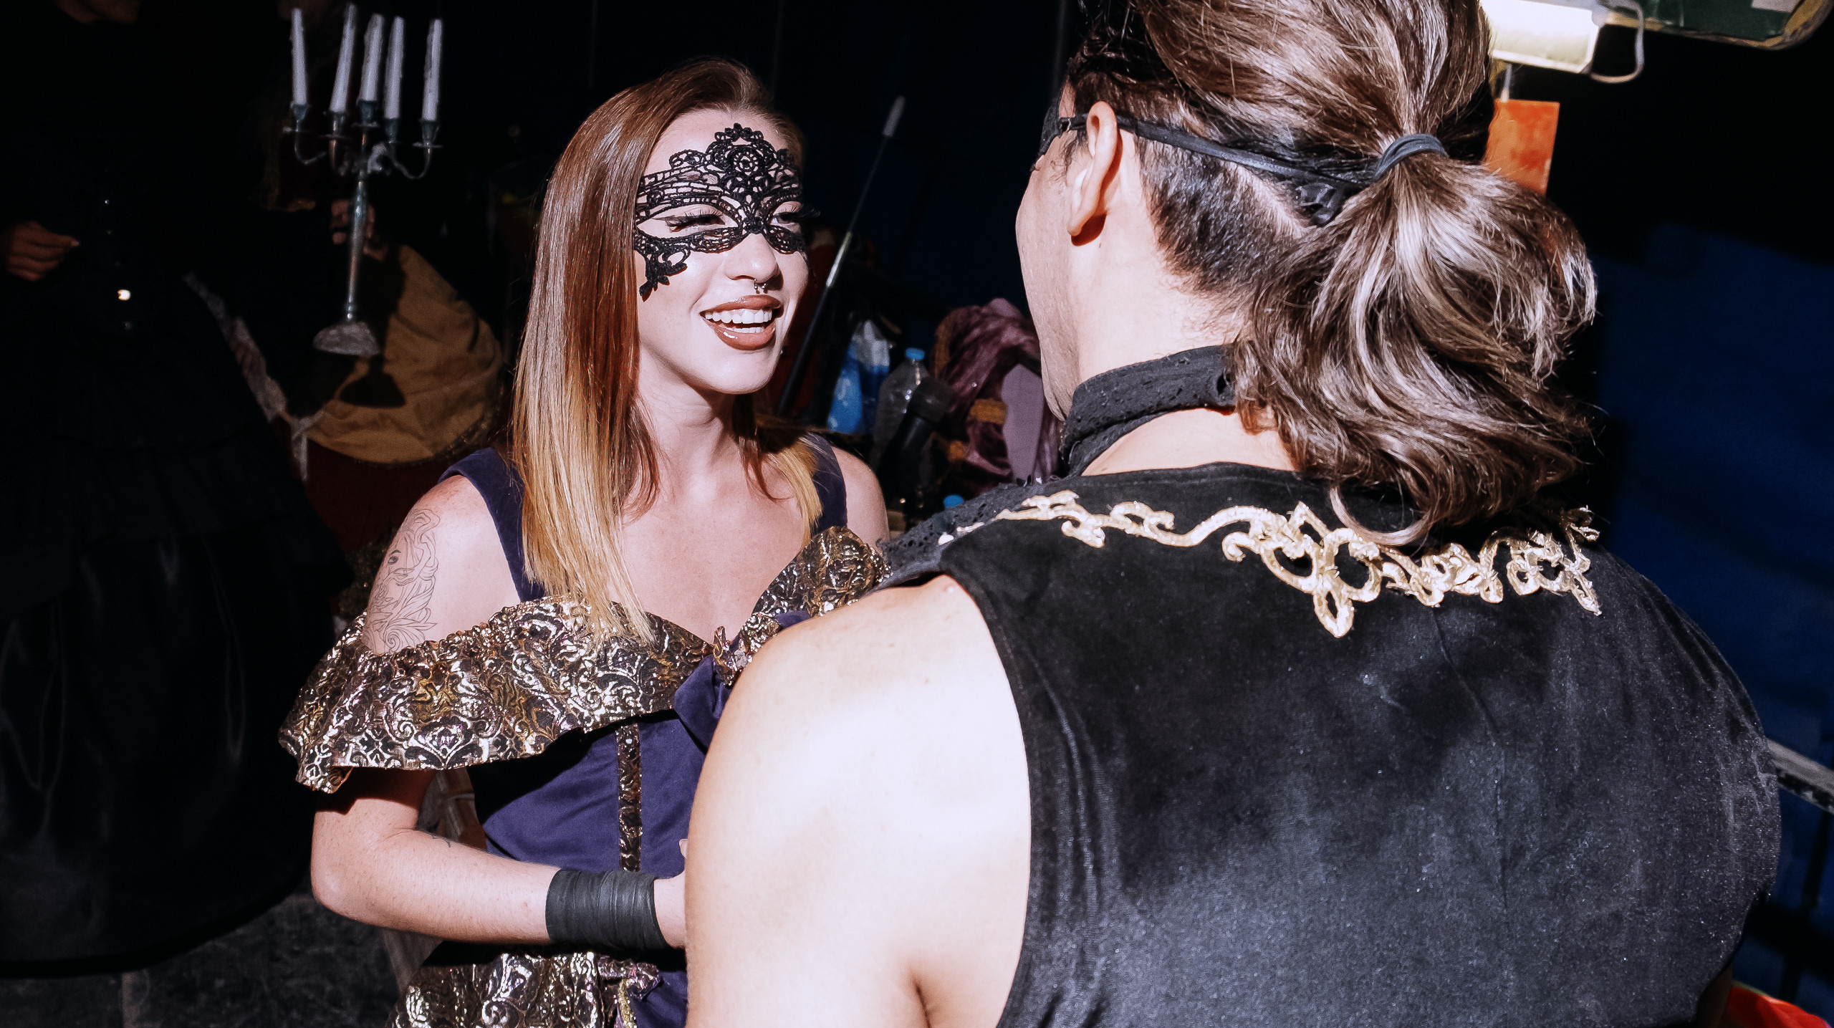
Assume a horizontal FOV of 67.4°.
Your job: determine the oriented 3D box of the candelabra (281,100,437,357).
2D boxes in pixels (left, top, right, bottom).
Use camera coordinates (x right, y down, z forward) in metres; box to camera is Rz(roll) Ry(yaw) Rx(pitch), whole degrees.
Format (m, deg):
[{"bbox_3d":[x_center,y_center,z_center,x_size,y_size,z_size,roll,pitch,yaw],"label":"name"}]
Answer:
[{"bbox_3d":[-0.934,-0.478,2.300,0.265,0.410,0.265,10,11,0],"label":"candelabra"}]

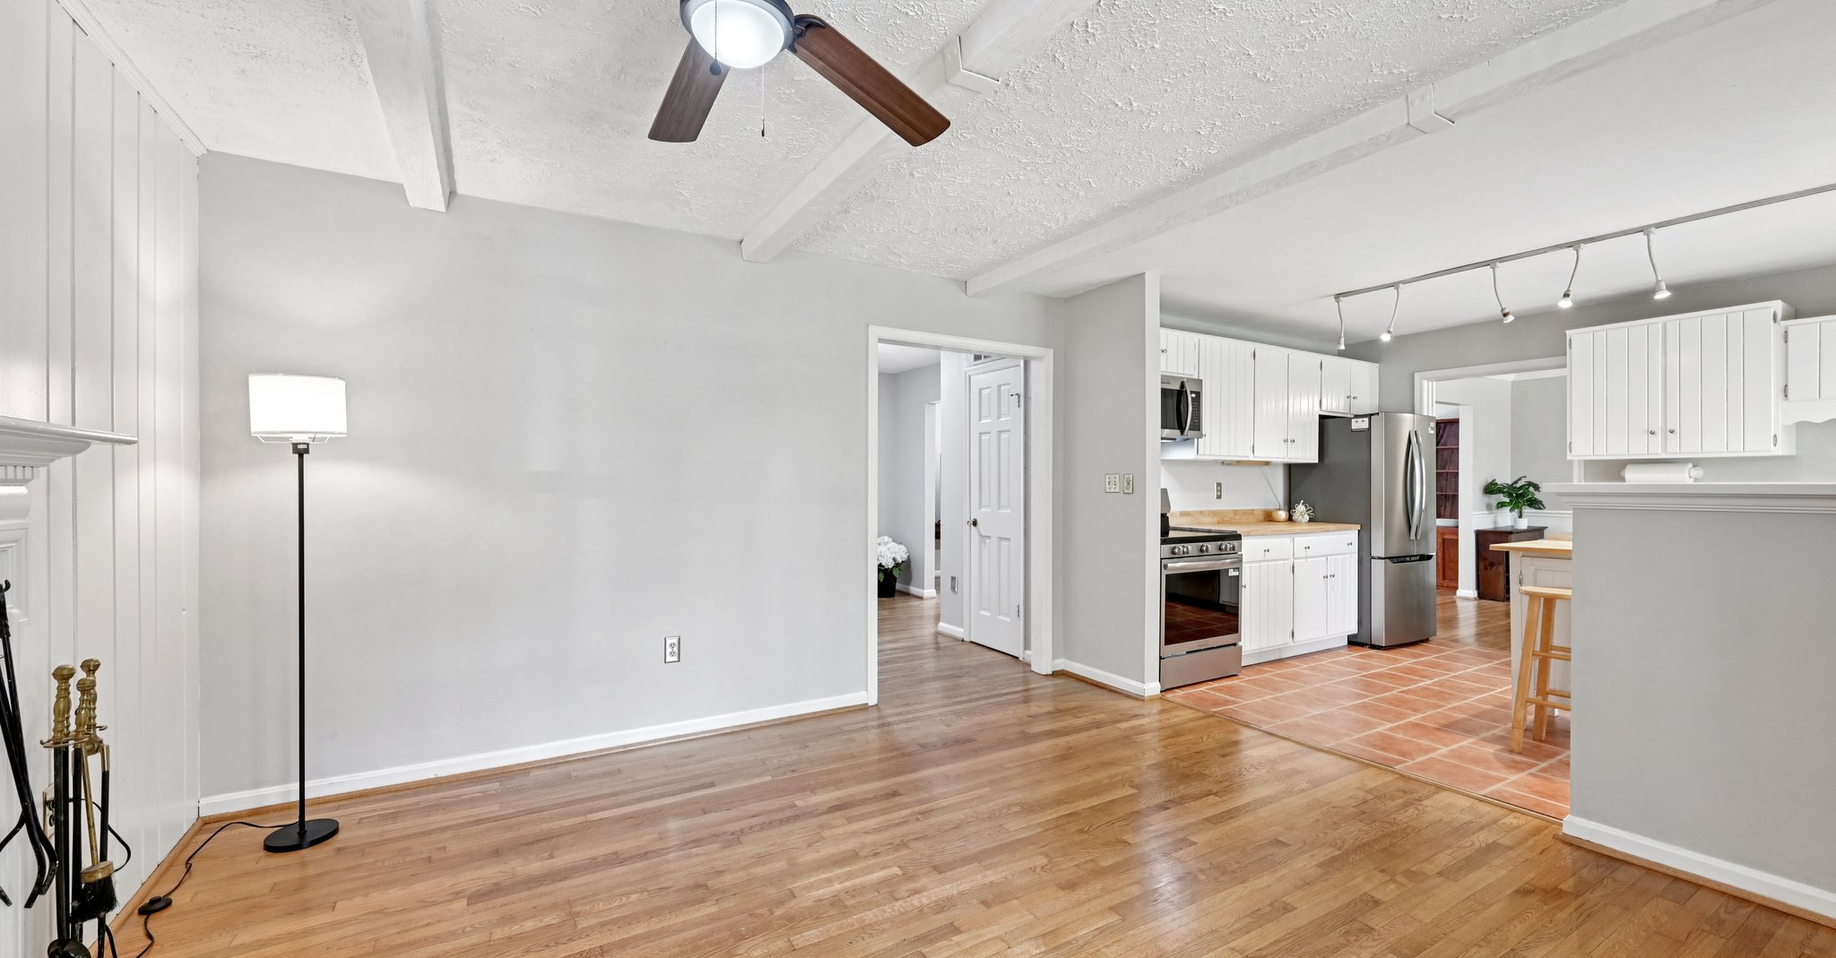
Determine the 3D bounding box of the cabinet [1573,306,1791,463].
[{"bbox_3d":[4.619,-0.550,4.361,0.335,0.845,0.905,0,0,-30],"label":"cabinet"}]

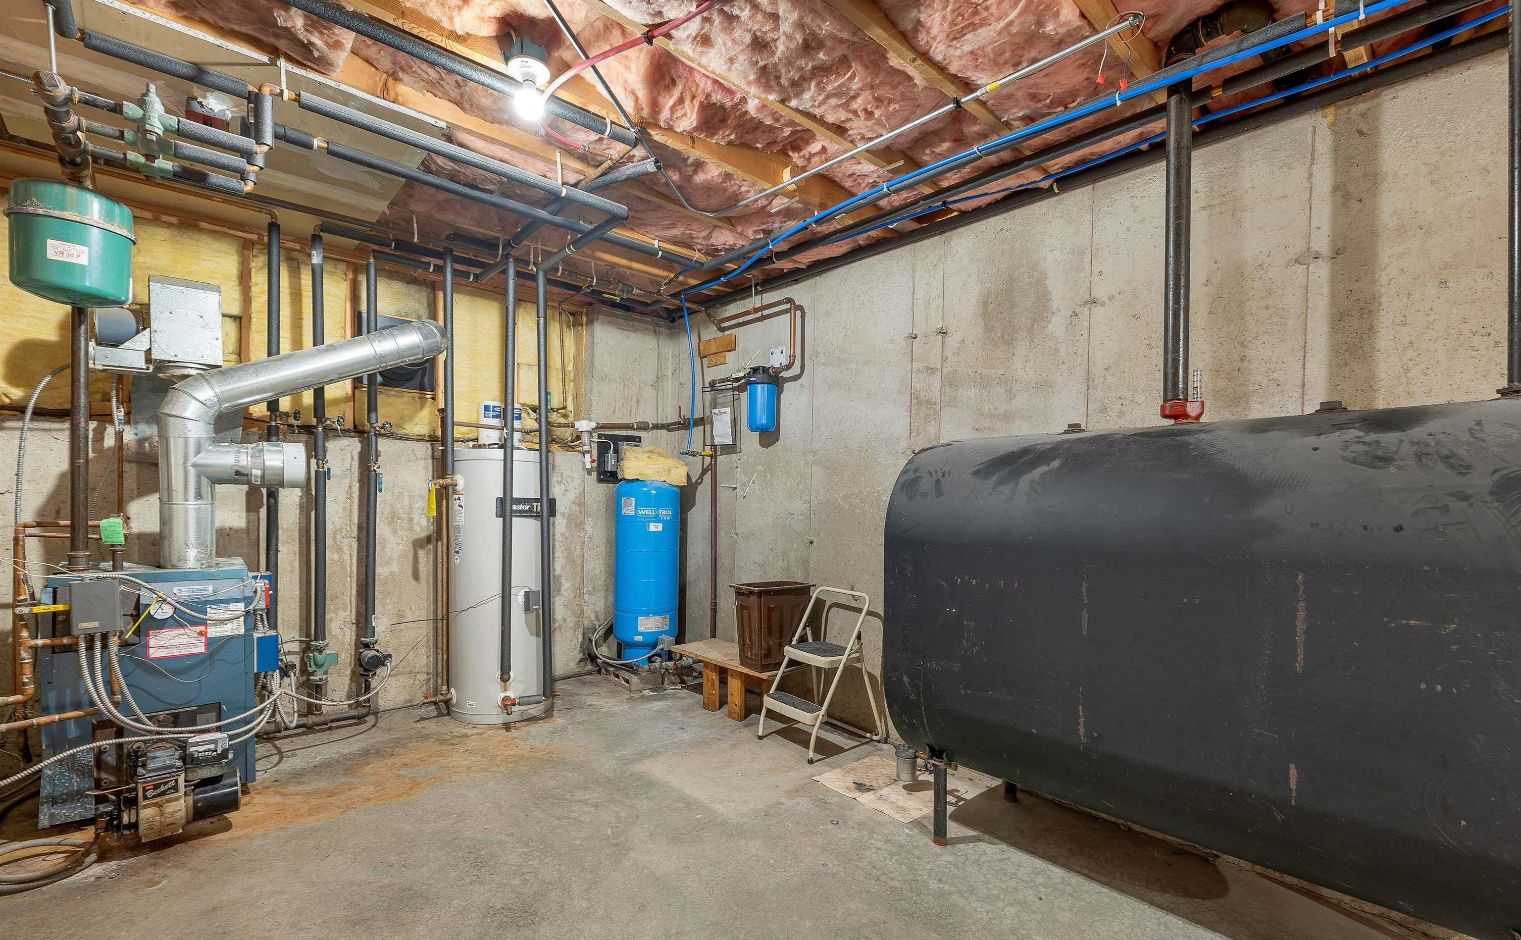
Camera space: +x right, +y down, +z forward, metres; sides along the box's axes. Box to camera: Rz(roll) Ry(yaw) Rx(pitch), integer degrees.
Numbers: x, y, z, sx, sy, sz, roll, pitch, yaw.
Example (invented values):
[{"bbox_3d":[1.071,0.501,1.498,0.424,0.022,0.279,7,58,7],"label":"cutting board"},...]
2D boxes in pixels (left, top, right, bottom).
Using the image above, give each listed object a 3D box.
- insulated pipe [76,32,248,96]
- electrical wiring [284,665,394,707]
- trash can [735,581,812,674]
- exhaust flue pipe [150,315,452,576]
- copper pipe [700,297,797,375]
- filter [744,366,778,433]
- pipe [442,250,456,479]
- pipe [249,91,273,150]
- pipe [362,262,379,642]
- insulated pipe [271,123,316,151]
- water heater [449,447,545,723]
[{"bbox_3d":[-1.707,-1.174,1.841,0.360,0.045,0.045,1,-1,-41],"label":"insulated pipe"},{"bbox_3d":[-1.904,0.976,2.860,0.060,0.165,0.420,0,-1,37],"label":"electrical wiring"},{"bbox_3d":[0.058,0.778,3.200,0.370,0.390,0.220,1,-1,-42],"label":"trash can"},{"bbox_3d":[-1.985,-0.125,2.840,1.030,1.090,0.300,1,-1,-16],"label":"exhaust flue pipe"},{"bbox_3d":[-0.072,-0.727,3.520,0.110,0.430,0.740,1,-1,-42],"label":"copper pipe"},{"bbox_3d":[0.005,-0.379,3.420,0.190,0.345,0.185,0,-1,0],"label":"filter"},{"bbox_3d":[-1.522,-0.517,3.100,0.042,1.120,0.042,1,-1,-42],"label":"pipe"},{"bbox_3d":[-1.450,-1.020,1.850,0.047,0.165,0.047,1,-1,-42],"label":"pipe"},{"bbox_3d":[-1.891,-0.072,3.080,0.052,1.910,0.052,1,-1,-42],"label":"pipe"},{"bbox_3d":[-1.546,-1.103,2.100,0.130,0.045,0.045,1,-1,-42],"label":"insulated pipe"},{"bbox_3d":[-1.372,0.560,3.340,0.500,1.360,0.500,0,-1,45],"label":"water heater"}]

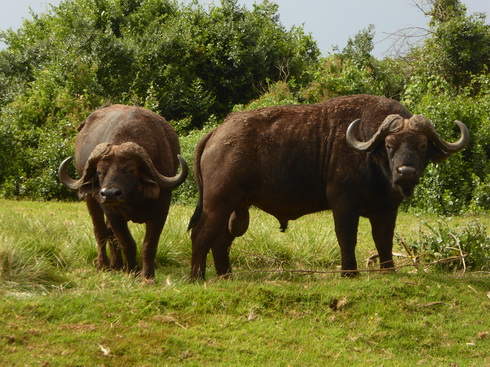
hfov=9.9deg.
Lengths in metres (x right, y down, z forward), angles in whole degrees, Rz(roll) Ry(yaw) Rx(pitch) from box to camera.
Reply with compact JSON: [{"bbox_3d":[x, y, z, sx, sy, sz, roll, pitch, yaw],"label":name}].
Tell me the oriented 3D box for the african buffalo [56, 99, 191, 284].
[{"bbox_3d":[-1.040,0.075,23.200,1.030,1.470,2.400,0,2,-9],"label":"african buffalo"}]

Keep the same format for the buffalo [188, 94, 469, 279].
[{"bbox_3d":[0.680,0.030,23.400,2.380,1.540,0.880,1,2,20],"label":"buffalo"}]

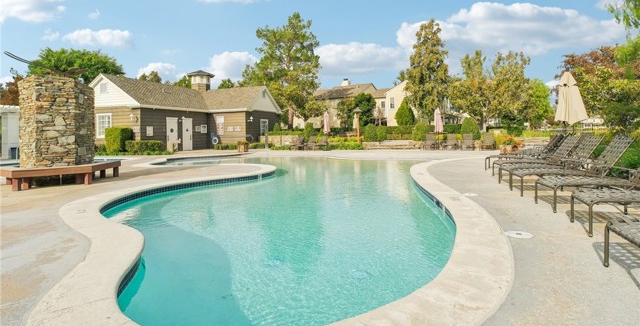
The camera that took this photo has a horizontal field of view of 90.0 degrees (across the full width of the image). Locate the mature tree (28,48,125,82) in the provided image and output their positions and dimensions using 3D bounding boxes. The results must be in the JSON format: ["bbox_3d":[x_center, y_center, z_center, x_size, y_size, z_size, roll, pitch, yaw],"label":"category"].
[{"bbox_3d":[-23.701,-6.446,31.000,8.000,8.800,8.000,-4,6,-37],"label":"mature tree"}]

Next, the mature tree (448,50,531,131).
[{"bbox_3d":[15.106,-6.461,28.500,7.130,7.310,6.420,0,5,0],"label":"mature tree"}]

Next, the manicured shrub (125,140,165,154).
[{"bbox_3d":[-9.162,-0.785,16.696,0.850,0.750,1.850,3,6,30],"label":"manicured shrub"}]

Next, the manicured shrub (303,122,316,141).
[{"bbox_3d":[-0.770,-2.149,23.000,0.900,1.400,0.900,0,5,0],"label":"manicured shrub"}]

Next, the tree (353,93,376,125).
[{"bbox_3d":[4.453,-5.153,32.000,2.400,3.900,2.400,0,5,0],"label":"tree"}]

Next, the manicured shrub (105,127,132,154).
[{"bbox_3d":[-10.396,-1.135,16.500,1.150,1.450,0.900,2,5,20],"label":"manicured shrub"}]

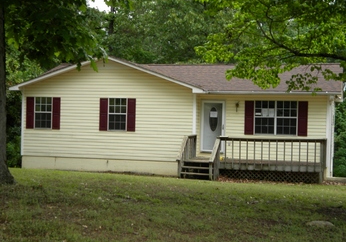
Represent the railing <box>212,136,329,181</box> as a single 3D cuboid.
[{"bbox_3d":[3.258,1.355,18.979,3.747,1.525,1.273,1,0,14],"label":"railing"}]

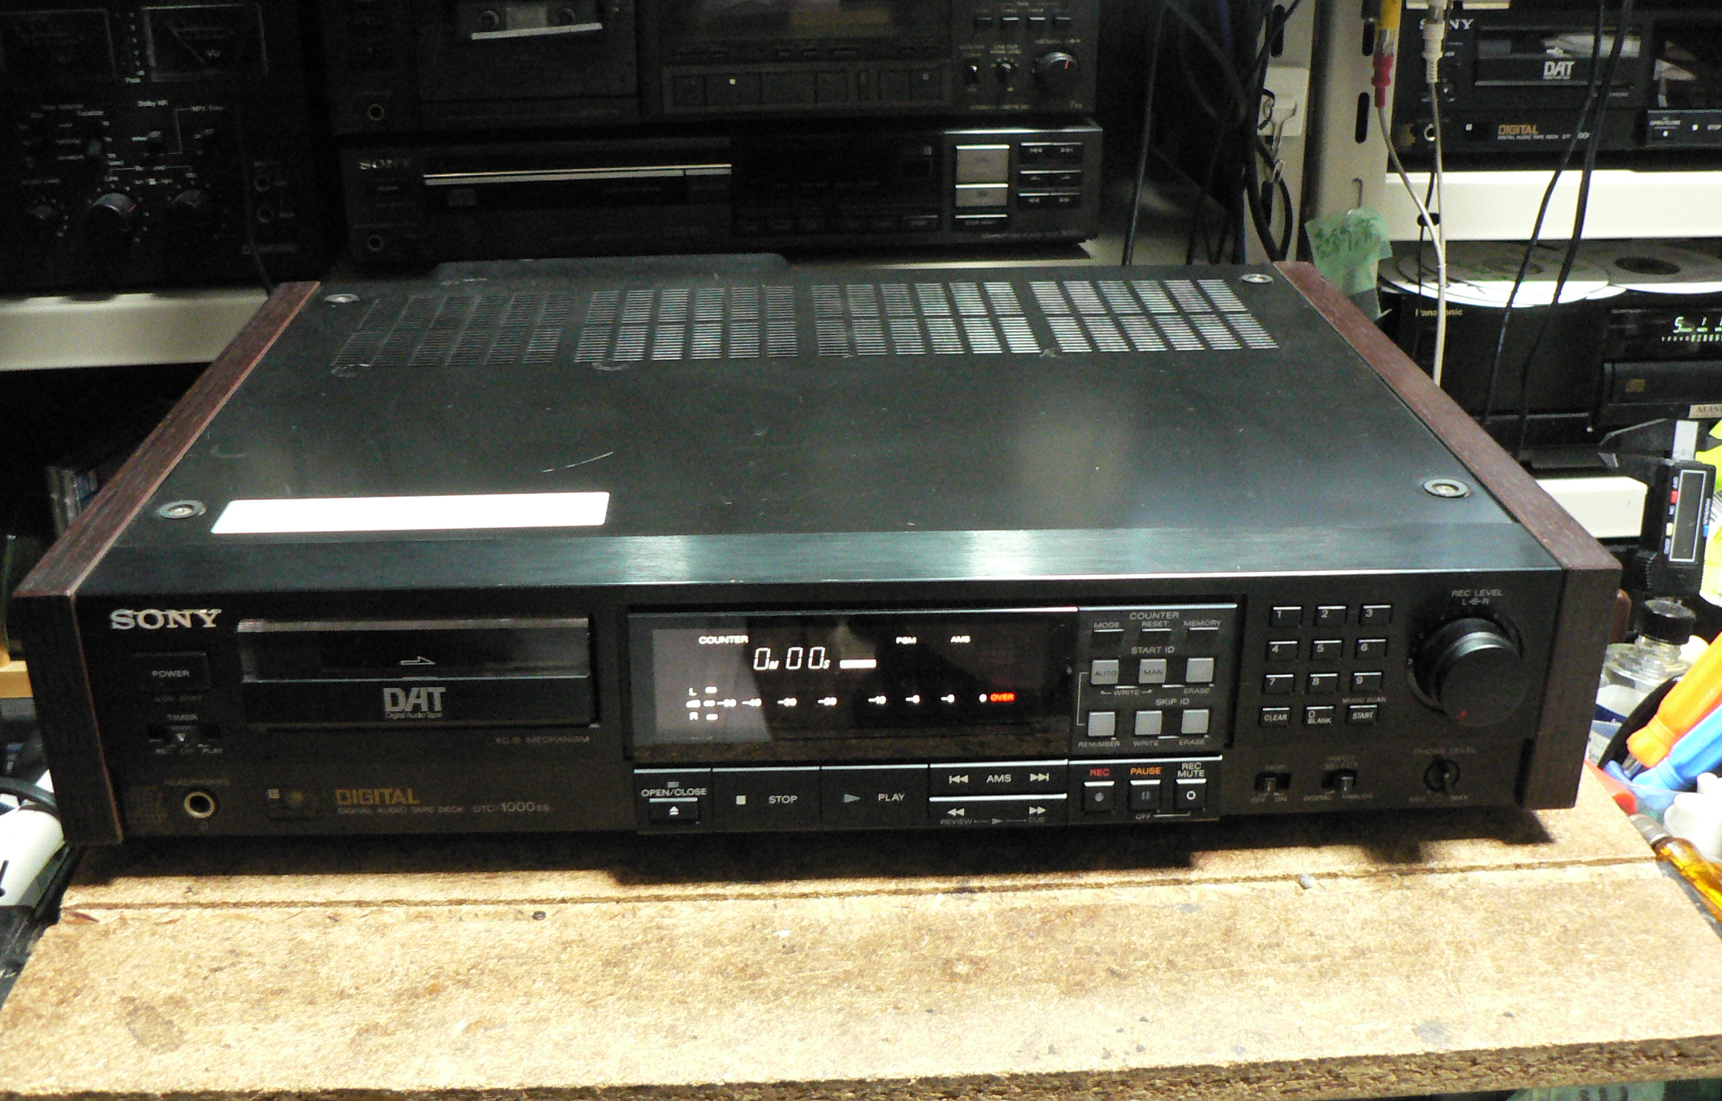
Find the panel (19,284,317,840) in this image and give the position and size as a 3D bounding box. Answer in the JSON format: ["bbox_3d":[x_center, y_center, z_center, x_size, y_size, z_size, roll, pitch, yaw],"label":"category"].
[{"bbox_3d":[-0.242,-0.016,0.676,0.018,0.084,0.326,-1,25,-3],"label":"panel"}]

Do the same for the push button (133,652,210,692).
[{"bbox_3d":[-0.200,0.034,0.523,0.021,0.012,0.005,-1,25,-3],"label":"push button"}]

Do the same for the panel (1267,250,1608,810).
[{"bbox_3d":[0.209,-0.025,0.700,0.018,0.084,0.326,-1,25,-3],"label":"panel"}]

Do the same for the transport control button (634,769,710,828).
[{"bbox_3d":[-0.057,0.075,0.549,0.023,0.022,0.006,-1,25,-3],"label":"transport control button"}]

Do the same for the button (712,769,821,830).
[{"bbox_3d":[-0.029,0.075,0.550,0.033,0.022,0.006,-1,25,-3],"label":"button"}]

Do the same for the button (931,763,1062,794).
[{"bbox_3d":[0.042,0.069,0.552,0.043,0.012,0.006,-1,25,-3],"label":"button"}]

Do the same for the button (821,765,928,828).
[{"bbox_3d":[0.004,0.074,0.552,0.033,0.022,0.006,-1,25,-3],"label":"button"}]

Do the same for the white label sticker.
[{"bbox_3d":[-0.141,-0.012,0.567,0.119,0.001,0.026,-1,25,-3],"label":"white label sticker"}]

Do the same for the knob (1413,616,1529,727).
[{"bbox_3d":[0.185,0.037,0.539,0.032,0.032,0.016,-1,25,-3],"label":"knob"}]

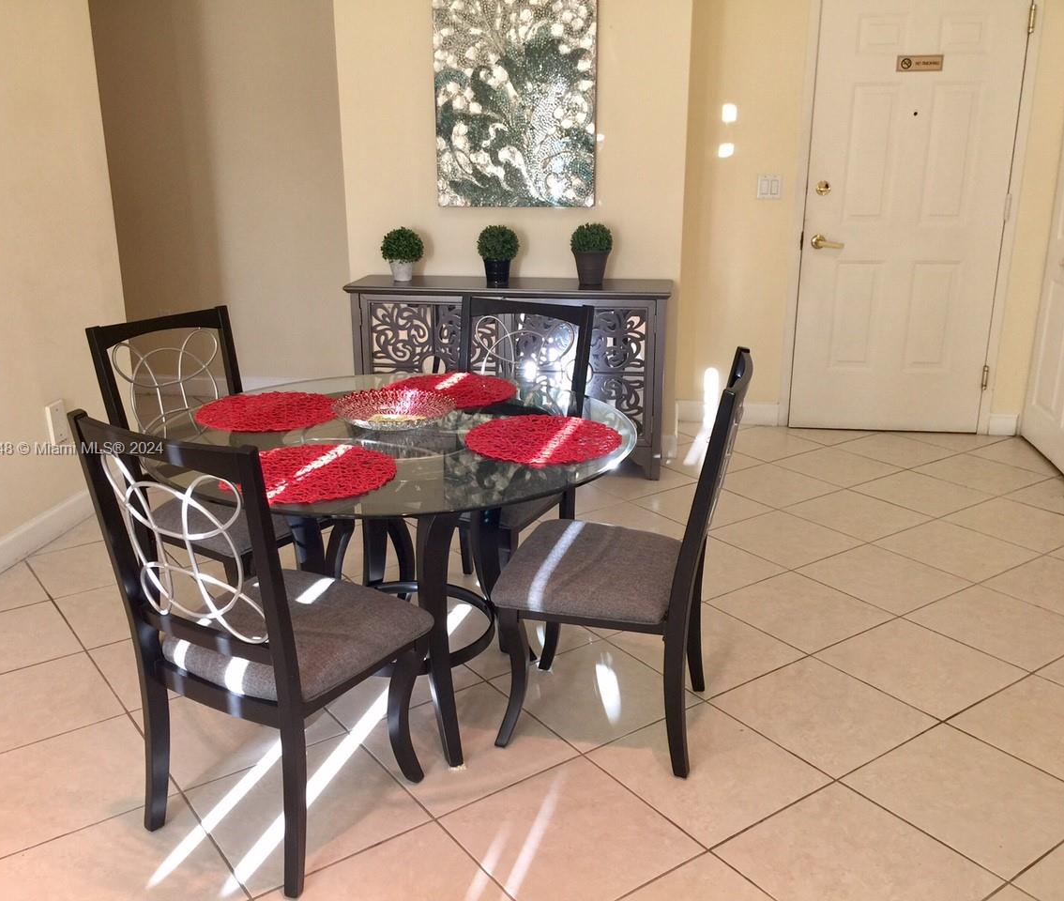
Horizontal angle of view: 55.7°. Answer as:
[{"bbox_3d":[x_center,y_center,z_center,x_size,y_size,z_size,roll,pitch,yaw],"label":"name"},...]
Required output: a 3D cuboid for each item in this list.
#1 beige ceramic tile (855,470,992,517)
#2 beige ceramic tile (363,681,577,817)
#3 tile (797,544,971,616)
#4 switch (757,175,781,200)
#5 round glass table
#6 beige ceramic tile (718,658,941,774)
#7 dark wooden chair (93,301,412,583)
[{"bbox_3d":[1.603,0.180,4.142,0.411,0.010,0.411,-12,21,-34],"label":"beige ceramic tile"},{"bbox_3d":[-0.168,0.733,2.508,0.420,0.010,0.420,-12,21,-34],"label":"beige ceramic tile"},{"bbox_3d":[1.173,0.425,3.357,0.411,0.010,0.411,-12,21,-34],"label":"tile"},{"bbox_3d":[1.141,-1.264,4.834,0.116,0.116,0.010,2,18,8],"label":"switch"},{"bbox_3d":[-0.330,0.304,2.475,1.150,0.745,1.150,0,17,0],"label":"round glass table"},{"bbox_3d":[0.751,0.680,2.606,0.417,0.010,0.417,-12,21,-34],"label":"beige ceramic tile"},{"bbox_3d":[-0.824,0.103,2.818,0.530,0.925,0.480,10,20,28],"label":"dark wooden chair"}]

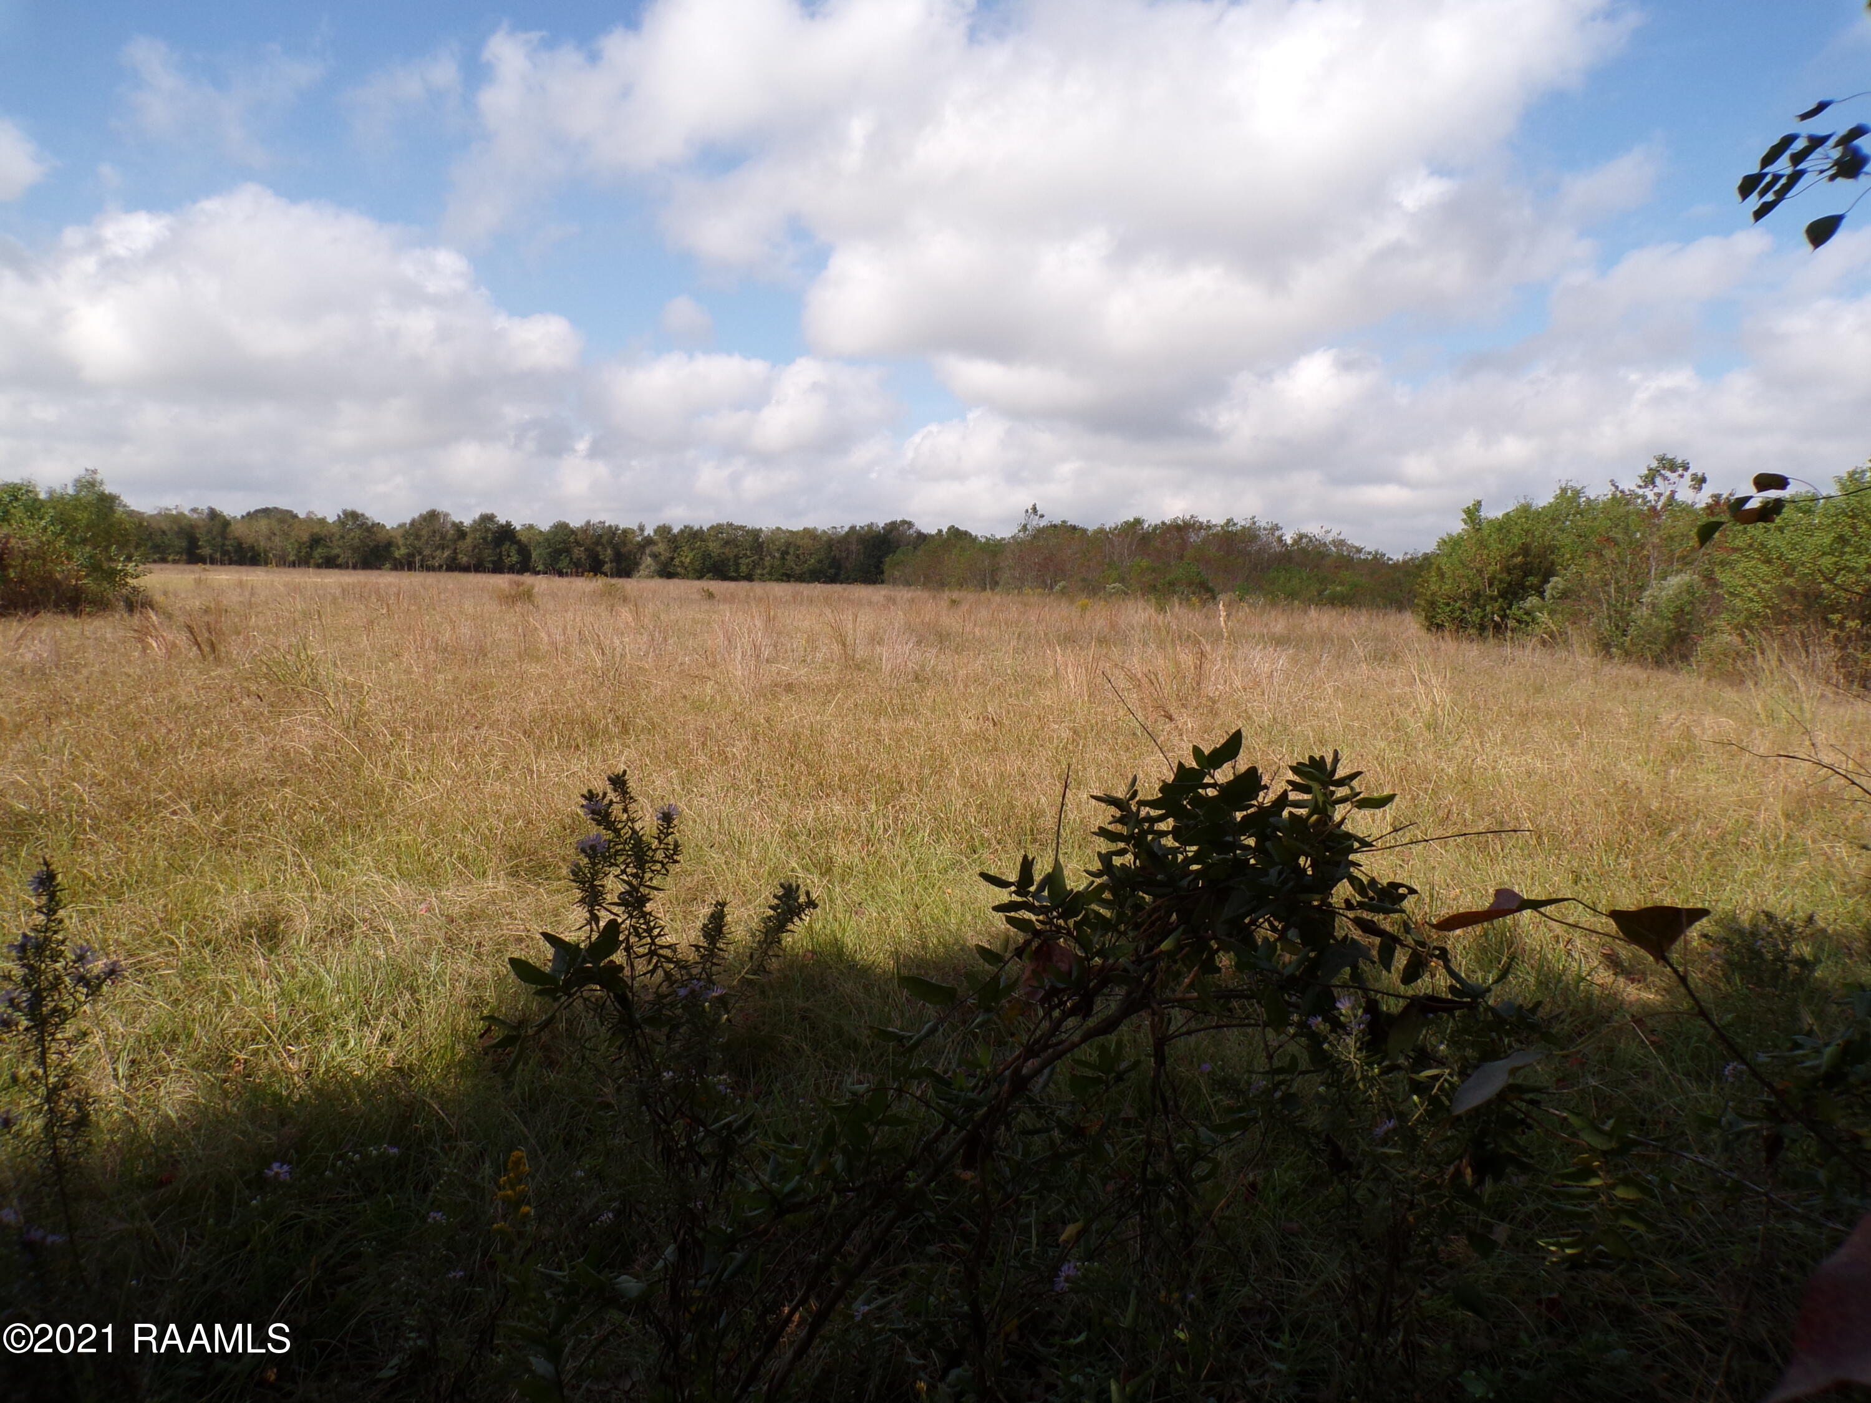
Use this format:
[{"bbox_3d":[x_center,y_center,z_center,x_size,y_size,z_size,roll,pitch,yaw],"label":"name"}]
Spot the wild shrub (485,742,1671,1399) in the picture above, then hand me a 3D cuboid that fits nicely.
[{"bbox_3d":[0.200,0.610,1.900,1.680,1.030,0.950,0,6,0],"label":"wild shrub"}]

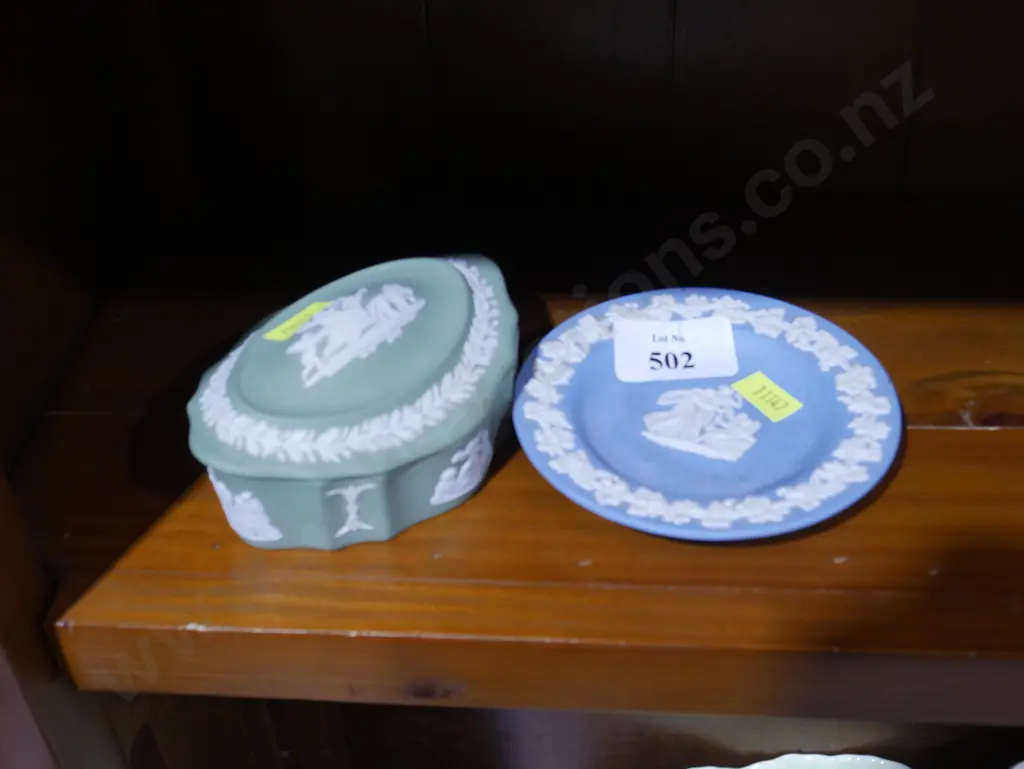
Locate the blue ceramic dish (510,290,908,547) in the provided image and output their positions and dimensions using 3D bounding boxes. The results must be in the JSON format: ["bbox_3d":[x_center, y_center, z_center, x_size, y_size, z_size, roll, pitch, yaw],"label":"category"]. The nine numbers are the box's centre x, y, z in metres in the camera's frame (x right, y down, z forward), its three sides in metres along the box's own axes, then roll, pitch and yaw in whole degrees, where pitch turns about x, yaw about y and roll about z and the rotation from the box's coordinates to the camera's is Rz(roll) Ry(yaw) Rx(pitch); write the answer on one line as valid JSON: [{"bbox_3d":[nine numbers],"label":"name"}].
[{"bbox_3d":[0.058,0.010,0.394,0.115,0.013,0.115,-2,40,2],"label":"blue ceramic dish"}]

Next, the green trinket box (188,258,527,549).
[{"bbox_3d":[-0.043,-0.003,0.393,0.087,0.043,0.114,22,46,27],"label":"green trinket box"}]

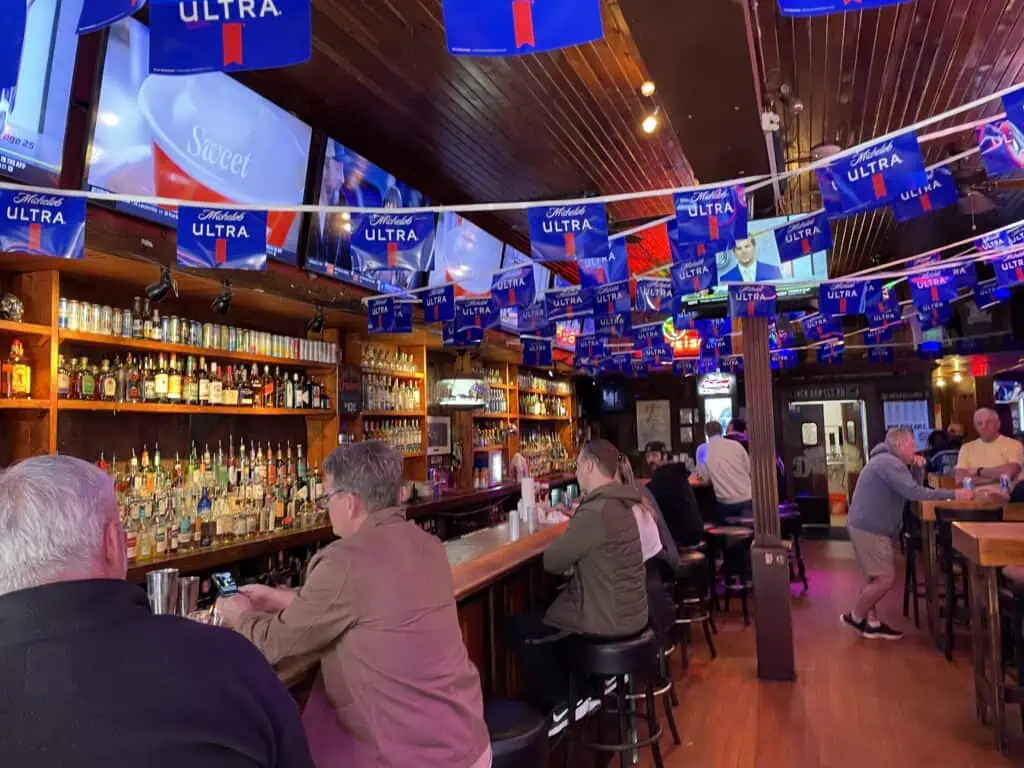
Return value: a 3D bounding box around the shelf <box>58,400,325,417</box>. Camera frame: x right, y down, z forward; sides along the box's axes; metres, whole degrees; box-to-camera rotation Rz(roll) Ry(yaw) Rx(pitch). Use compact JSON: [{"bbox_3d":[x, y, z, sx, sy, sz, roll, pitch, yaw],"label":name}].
[{"bbox_3d":[-1.949,0.167,4.969,0.280,0.042,2.347,-4,-4,21],"label":"shelf"}]

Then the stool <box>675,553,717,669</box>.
[{"bbox_3d":[1.267,1.634,5.705,0.430,0.760,0.430,-4,-5,21],"label":"stool"}]

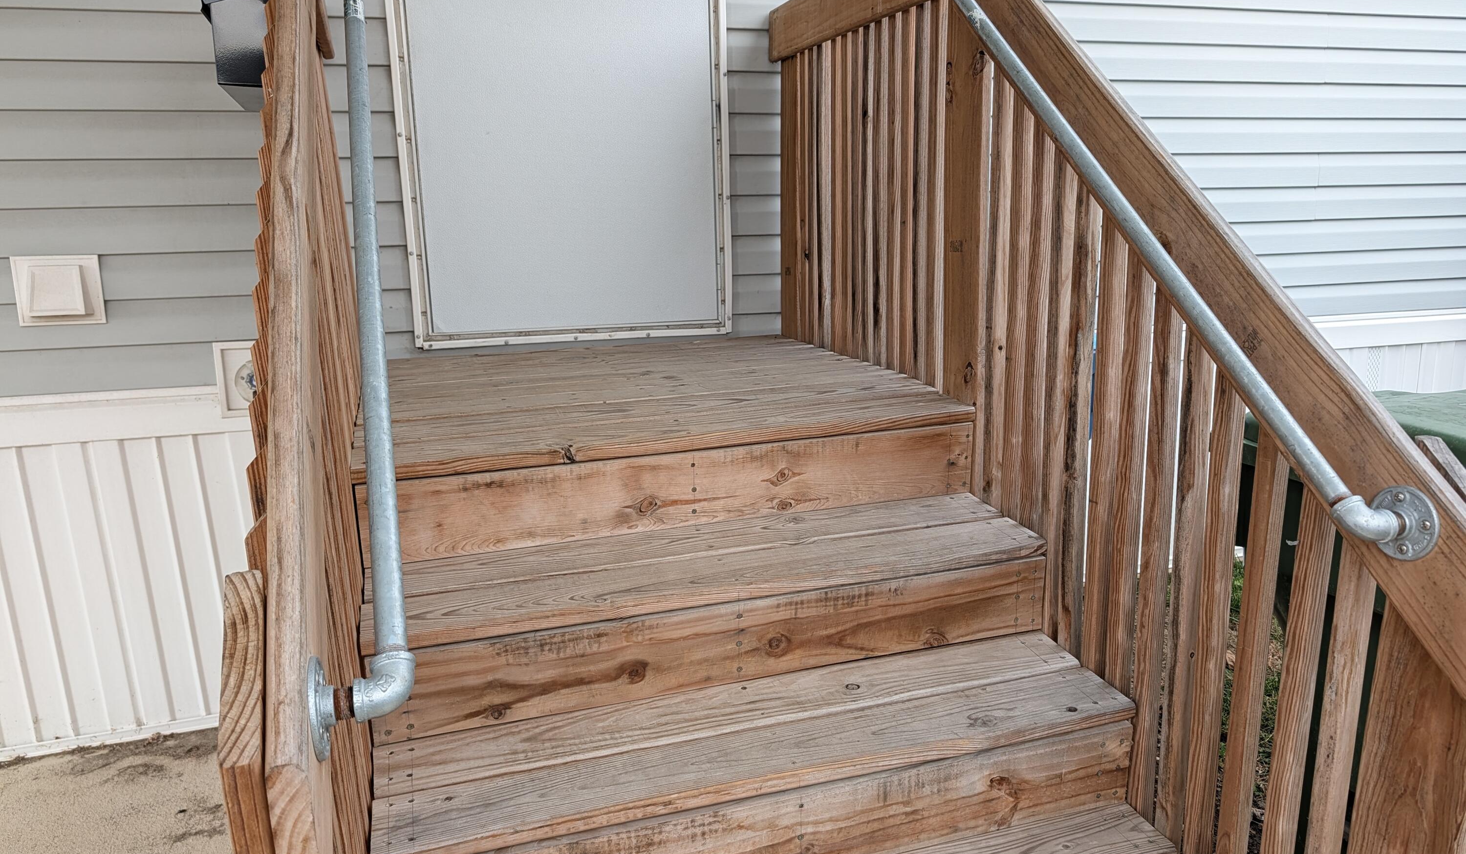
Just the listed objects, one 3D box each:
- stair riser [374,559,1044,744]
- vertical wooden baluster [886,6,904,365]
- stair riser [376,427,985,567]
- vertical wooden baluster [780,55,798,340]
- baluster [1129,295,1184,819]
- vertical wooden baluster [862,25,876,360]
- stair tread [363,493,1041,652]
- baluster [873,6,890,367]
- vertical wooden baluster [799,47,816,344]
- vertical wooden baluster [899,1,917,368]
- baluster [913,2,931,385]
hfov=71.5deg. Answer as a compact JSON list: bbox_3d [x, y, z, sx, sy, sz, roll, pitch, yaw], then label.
[{"bbox_3d":[0.008,0.386,1.831,1.250,0.170,0.028,-6,14,-17],"label":"stair riser"},{"bbox_3d":[0.406,-0.551,2.502,0.036,0.950,0.036,-6,14,-17],"label":"vertical wooden baluster"},{"bbox_3d":[-0.089,0.130,2.131,1.304,0.172,0.034,-5,14,-17],"label":"stair riser"},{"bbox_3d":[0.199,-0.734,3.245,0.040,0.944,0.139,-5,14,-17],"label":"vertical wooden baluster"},{"bbox_3d":[0.740,0.229,1.771,0.036,1.025,0.036,-5,14,-17],"label":"baluster"},{"bbox_3d":[0.360,-0.585,2.641,0.036,0.950,0.036,-6,14,-17],"label":"vertical wooden baluster"},{"bbox_3d":[-0.036,0.269,1.992,1.299,0.038,0.314,-5,14,-17],"label":"stair tread"},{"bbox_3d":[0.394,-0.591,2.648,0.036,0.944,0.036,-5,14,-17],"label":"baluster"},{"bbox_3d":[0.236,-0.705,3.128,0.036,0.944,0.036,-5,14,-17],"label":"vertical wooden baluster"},{"bbox_3d":[0.427,-0.537,2.439,0.036,0.950,0.036,-6,14,-17],"label":"vertical wooden baluster"},{"bbox_3d":[0.447,-0.522,2.376,0.036,0.950,0.036,-6,14,-17],"label":"baluster"}]

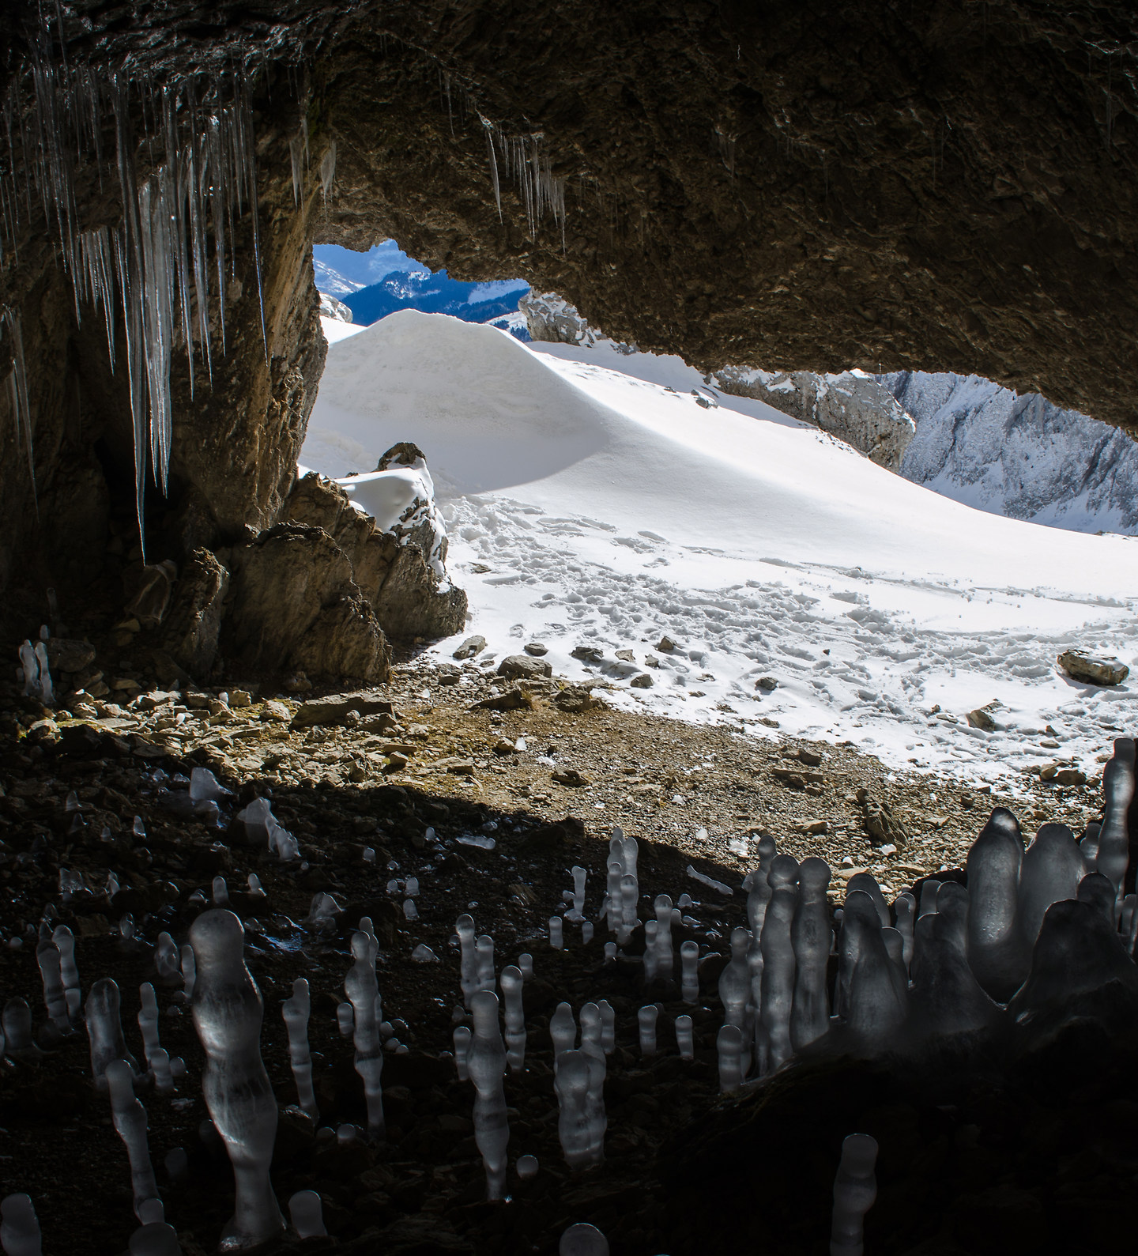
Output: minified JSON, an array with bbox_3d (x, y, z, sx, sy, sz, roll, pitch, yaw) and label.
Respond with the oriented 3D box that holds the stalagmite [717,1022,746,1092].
[{"bbox_3d":[0.424,1.116,3.707,0.070,0.166,0.066,2,16,7],"label":"stalagmite"}]

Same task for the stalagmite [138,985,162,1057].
[{"bbox_3d":[-1.036,0.978,3.526,0.050,0.205,0.050,-2,14,0],"label":"stalagmite"}]

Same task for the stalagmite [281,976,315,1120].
[{"bbox_3d":[-0.601,0.933,3.157,0.063,0.336,0.063,-2,15,0],"label":"stalagmite"}]

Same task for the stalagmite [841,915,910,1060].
[{"bbox_3d":[0.671,0.756,3.112,0.141,0.320,0.141,-2,14,0],"label":"stalagmite"}]

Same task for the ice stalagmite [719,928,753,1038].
[{"bbox_3d":[0.408,0.881,3.458,0.083,0.322,0.083,-2,15,0],"label":"ice stalagmite"}]

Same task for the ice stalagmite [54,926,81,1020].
[{"bbox_3d":[-1.315,0.898,3.720,0.057,0.253,0.057,-2,14,0],"label":"ice stalagmite"}]

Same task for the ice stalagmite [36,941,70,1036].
[{"bbox_3d":[-1.303,0.906,3.588,0.066,0.247,0.066,-2,15,0],"label":"ice stalagmite"}]

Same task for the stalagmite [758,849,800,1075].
[{"bbox_3d":[0.557,0.873,3.698,0.106,0.592,0.099,3,16,9],"label":"stalagmite"}]

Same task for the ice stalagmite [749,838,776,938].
[{"bbox_3d":[0.557,0.825,3.980,0.093,0.507,0.089,2,16,8],"label":"ice stalagmite"}]

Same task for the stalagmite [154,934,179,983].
[{"bbox_3d":[-1.120,0.916,3.952,0.055,0.138,0.055,-2,15,0],"label":"stalagmite"}]

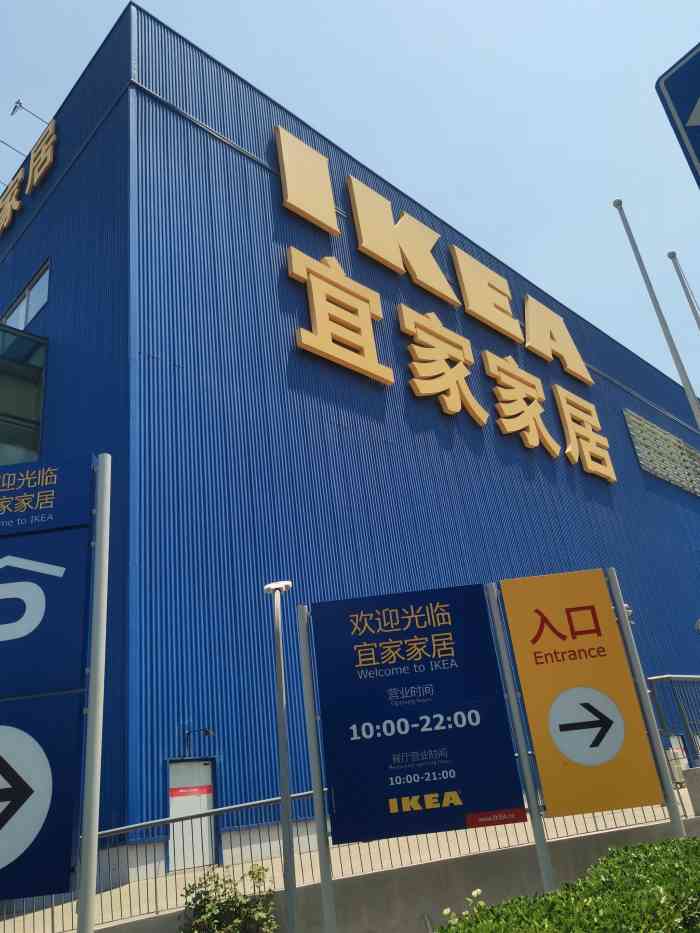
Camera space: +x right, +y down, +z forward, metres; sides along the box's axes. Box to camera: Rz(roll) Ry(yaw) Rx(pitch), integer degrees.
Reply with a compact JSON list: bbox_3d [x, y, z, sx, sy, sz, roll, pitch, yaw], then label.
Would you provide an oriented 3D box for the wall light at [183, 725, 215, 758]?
[{"bbox_3d":[-3.247,5.895,15.605,0.250,0.470,0.900,16,-34,-42],"label":"wall light"}]

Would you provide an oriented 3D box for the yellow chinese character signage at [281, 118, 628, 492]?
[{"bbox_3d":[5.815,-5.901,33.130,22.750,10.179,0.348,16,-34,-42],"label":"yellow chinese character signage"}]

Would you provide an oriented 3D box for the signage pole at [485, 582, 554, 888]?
[{"bbox_3d":[1.638,2.680,6.856,0.100,3.243,0.100,-9,-24,3],"label":"signage pole"}]

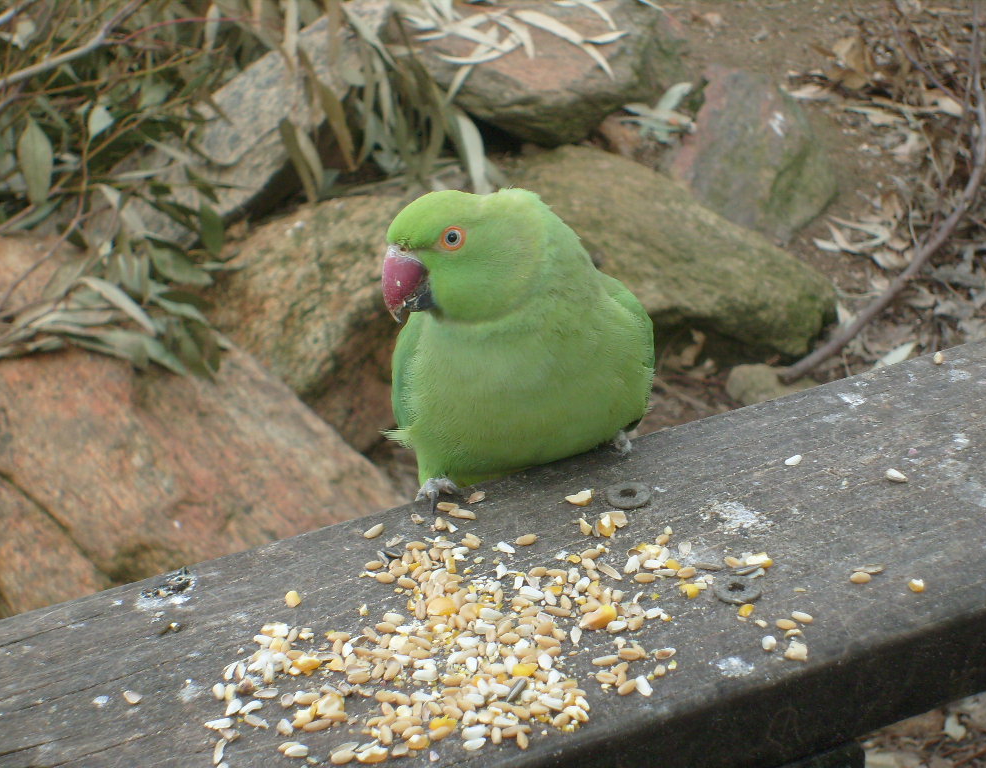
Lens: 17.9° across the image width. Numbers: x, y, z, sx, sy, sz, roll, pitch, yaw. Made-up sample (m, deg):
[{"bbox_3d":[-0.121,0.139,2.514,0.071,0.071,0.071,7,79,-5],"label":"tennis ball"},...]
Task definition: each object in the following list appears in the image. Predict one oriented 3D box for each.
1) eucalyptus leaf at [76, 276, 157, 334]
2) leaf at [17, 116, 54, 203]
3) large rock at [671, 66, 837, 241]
[{"bbox_3d":[-0.234,-0.049,1.950,0.064,0.010,0.016,37,45,24],"label":"eucalyptus leaf"},{"bbox_3d":[-0.302,-0.147,2.070,0.024,0.059,0.009,-4,6,-11],"label":"leaf"},{"bbox_3d":[0.186,-0.163,2.250,0.115,0.085,0.140,-3,31,-6],"label":"large rock"}]

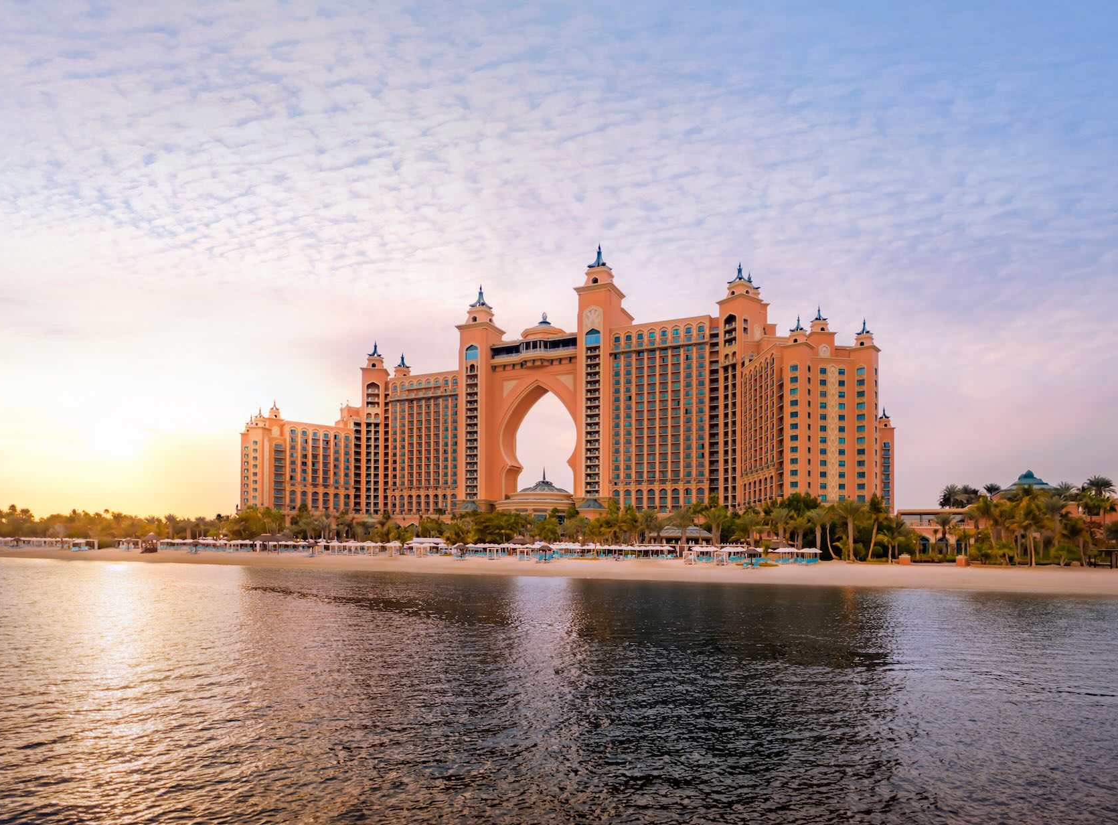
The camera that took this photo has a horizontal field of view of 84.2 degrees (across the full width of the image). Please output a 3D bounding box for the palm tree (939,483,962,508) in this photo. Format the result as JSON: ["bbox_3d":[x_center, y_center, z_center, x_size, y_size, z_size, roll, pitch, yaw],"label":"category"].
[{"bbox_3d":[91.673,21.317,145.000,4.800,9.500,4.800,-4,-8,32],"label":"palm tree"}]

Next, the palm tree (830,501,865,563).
[{"bbox_3d":[45.722,18.660,98.000,5.100,9.890,5.100,-3,-8,24],"label":"palm tree"}]

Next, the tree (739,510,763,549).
[{"bbox_3d":[37.851,23.373,122.000,4.500,8.010,4.500,-2,-7,17],"label":"tree"}]

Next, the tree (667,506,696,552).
[{"bbox_3d":[24.415,23.180,123.000,5.400,9.230,5.400,-1,-7,11],"label":"tree"}]

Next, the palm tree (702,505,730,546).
[{"bbox_3d":[31.591,23.175,124.000,5.400,9.310,5.400,-2,-7,14],"label":"palm tree"}]

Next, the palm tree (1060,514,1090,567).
[{"bbox_3d":[70.745,17.614,85.000,3.500,7.180,3.500,-6,-9,39],"label":"palm tree"}]

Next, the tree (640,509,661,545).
[{"bbox_3d":[19.792,25.253,134.000,4.600,8.800,4.600,-1,-7,8],"label":"tree"}]

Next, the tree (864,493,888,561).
[{"bbox_3d":[50.164,18.316,98.000,3.500,10.420,3.500,-4,-8,27],"label":"tree"}]

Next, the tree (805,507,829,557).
[{"bbox_3d":[43.736,20.363,105.000,3.800,8.700,3.800,-3,-8,22],"label":"tree"}]

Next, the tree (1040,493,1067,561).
[{"bbox_3d":[76.899,17.867,96.000,3.500,10.660,3.500,-5,-9,38],"label":"tree"}]

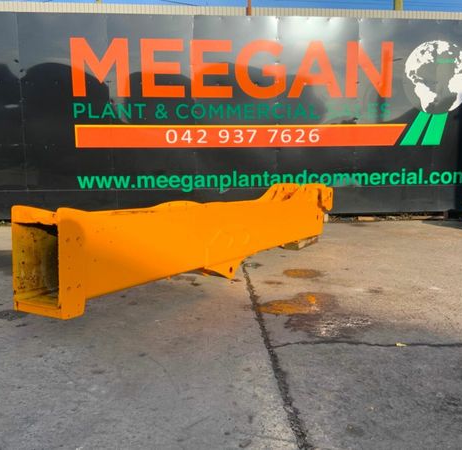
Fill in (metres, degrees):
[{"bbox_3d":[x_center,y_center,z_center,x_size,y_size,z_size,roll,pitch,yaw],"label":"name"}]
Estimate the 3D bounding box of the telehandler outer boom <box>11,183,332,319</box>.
[{"bbox_3d":[-0.009,0.039,5.143,0.470,0.875,4.650,2,6,31],"label":"telehandler outer boom"}]

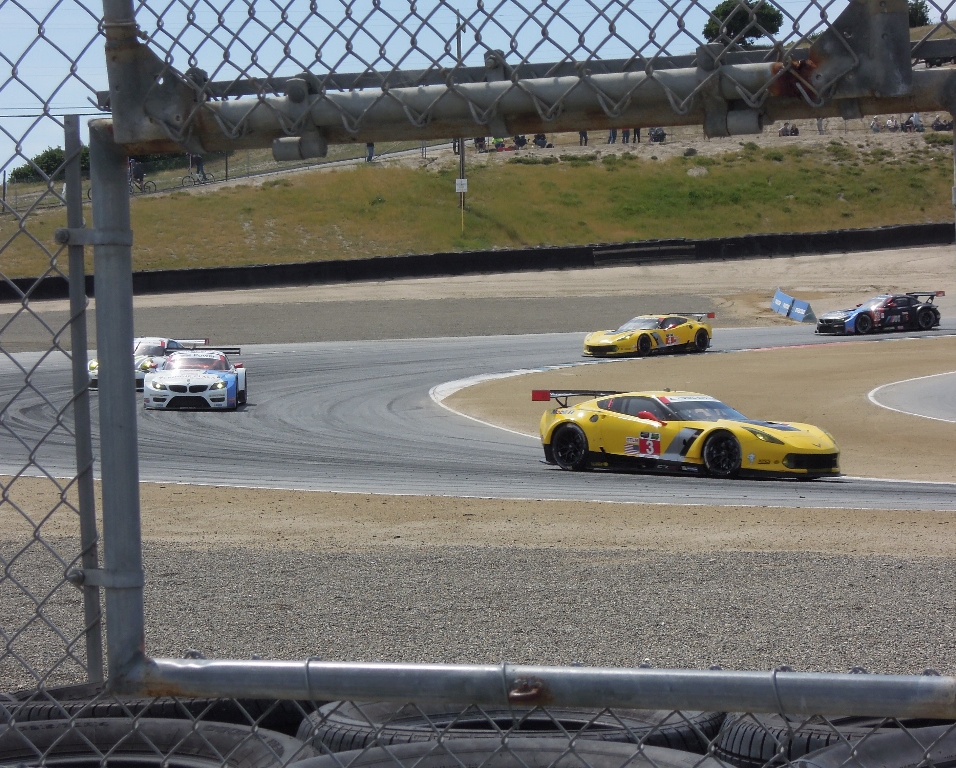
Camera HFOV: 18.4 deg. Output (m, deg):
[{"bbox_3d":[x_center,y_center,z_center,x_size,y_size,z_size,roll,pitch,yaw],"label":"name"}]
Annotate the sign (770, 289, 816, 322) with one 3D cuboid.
[{"bbox_3d":[11.579,-2.867,108.674,0.600,0.720,2.900,-2,12,-19],"label":"sign"}]

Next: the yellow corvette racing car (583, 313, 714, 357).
[{"bbox_3d":[5.186,-1.532,90.785,2.040,1.160,4.490,2,5,43],"label":"yellow corvette racing car"}]

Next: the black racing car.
[{"bbox_3d":[13.436,-2.397,99.255,4.330,1.240,2.000,-4,4,-27],"label":"black racing car"}]

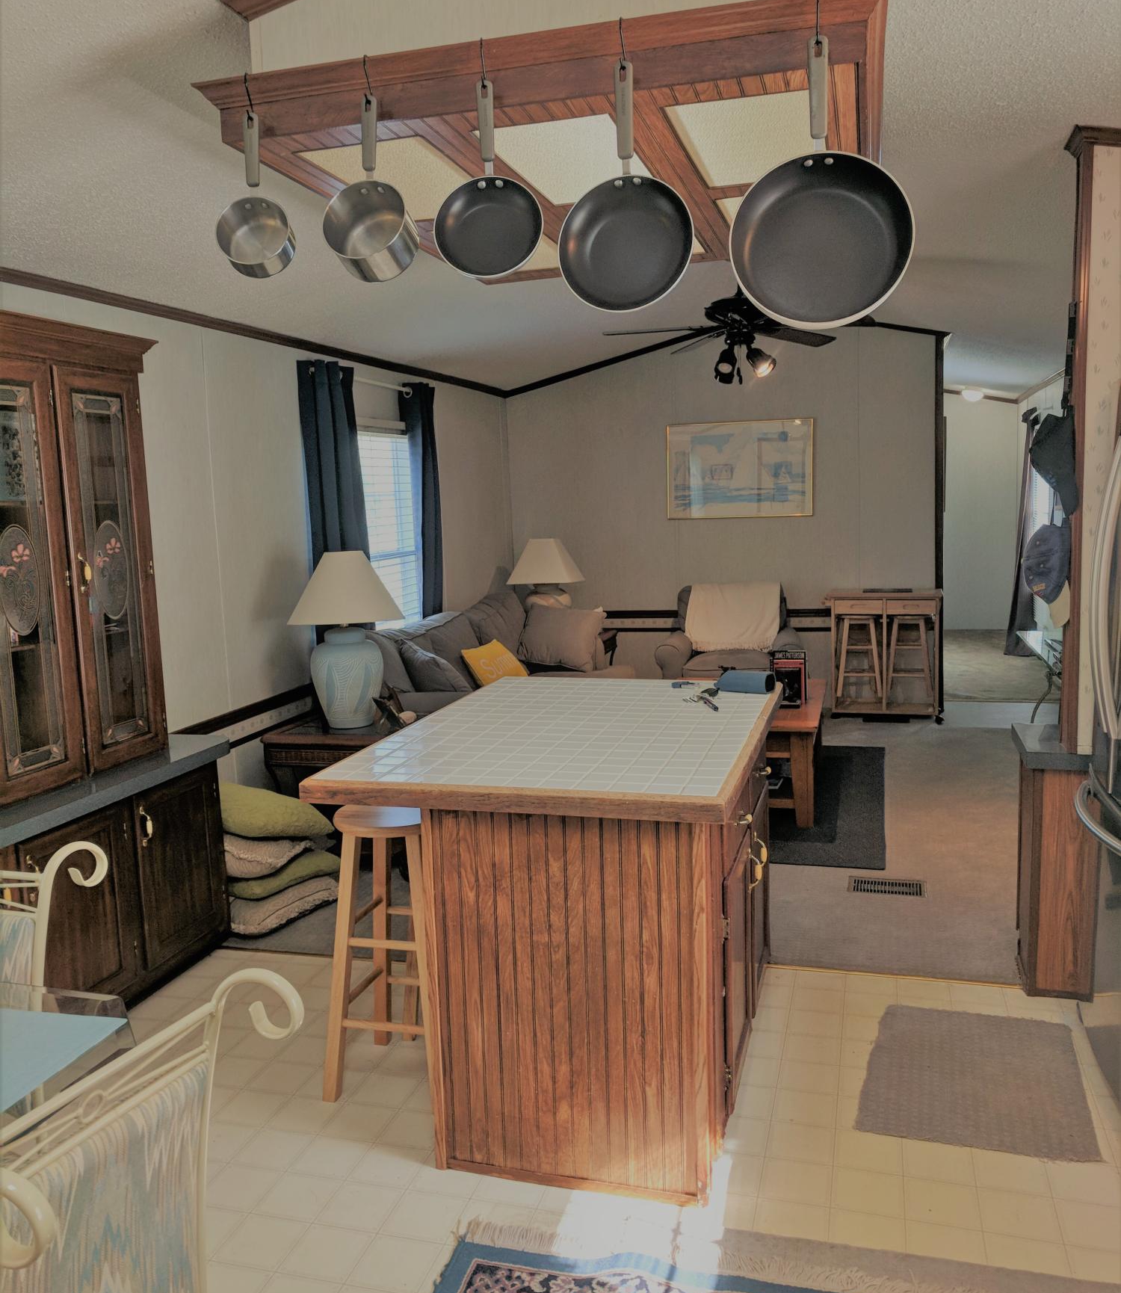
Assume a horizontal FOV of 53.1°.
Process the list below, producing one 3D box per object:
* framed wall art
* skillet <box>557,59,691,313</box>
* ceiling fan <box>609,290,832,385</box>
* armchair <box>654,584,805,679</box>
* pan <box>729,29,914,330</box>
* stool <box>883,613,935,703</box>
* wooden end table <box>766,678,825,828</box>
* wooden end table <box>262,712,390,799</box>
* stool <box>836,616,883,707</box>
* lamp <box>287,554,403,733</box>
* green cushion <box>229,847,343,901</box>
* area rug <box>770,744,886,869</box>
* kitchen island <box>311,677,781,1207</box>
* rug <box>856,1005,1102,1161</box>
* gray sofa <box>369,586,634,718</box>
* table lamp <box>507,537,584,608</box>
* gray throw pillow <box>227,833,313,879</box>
[{"bbox_3d":[1.231,-1.211,7.740,1.000,0.655,0.030,1,8,16],"label":"framed wall art"},{"bbox_3d":[0.121,-0.840,2.073,0.253,0.450,0.094,0,-2,13],"label":"skillet"},{"bbox_3d":[0.855,-1.474,5.237,1.330,0.499,1.330,1,8,16],"label":"ceiling fan"},{"bbox_3d":[1.121,0.069,7.297,0.920,0.910,0.930,0,8,13],"label":"armchair"},{"bbox_3d":[0.448,-0.792,1.935,0.308,0.481,0.116,-1,-5,12],"label":"pan"},{"bbox_3d":[2.306,0.068,7.401,0.300,0.540,0.300,1,8,16],"label":"stool"},{"bbox_3d":[0.914,0.509,5.764,0.830,0.470,1.260,0,8,15],"label":"wooden end table"},{"bbox_3d":[-0.814,0.630,4.918,0.690,0.575,0.630,0,8,15],"label":"wooden end table"},{"bbox_3d":[2.001,0.064,7.487,0.300,0.540,0.300,1,8,16],"label":"stool"},{"bbox_3d":[-0.934,-0.033,4.844,0.504,0.744,0.504,1,8,16],"label":"lamp"},{"bbox_3d":[-1.151,0.853,4.300,0.460,0.125,0.460,3,9,30],"label":"green cushion"},{"bbox_3d":[0.930,0.736,5.770,1.430,0.012,2.170,1,8,16],"label":"area rug"},{"bbox_3d":[0.078,0.667,3.175,0.973,0.907,1.452,1,8,16],"label":"kitchen island"},{"bbox_3d":[1.098,1.121,2.963,0.545,0.010,0.670,1,8,20],"label":"rug"},{"bbox_3d":[-0.260,0.250,6.354,1.000,0.900,2.360,0,8,15],"label":"gray sofa"},{"bbox_3d":[-0.096,-0.420,7.730,0.420,0.660,0.420,0,8,15],"label":"table lamp"},{"bbox_3d":[-1.154,0.747,4.213,0.430,0.140,0.430,3,9,28],"label":"gray throw pillow"}]

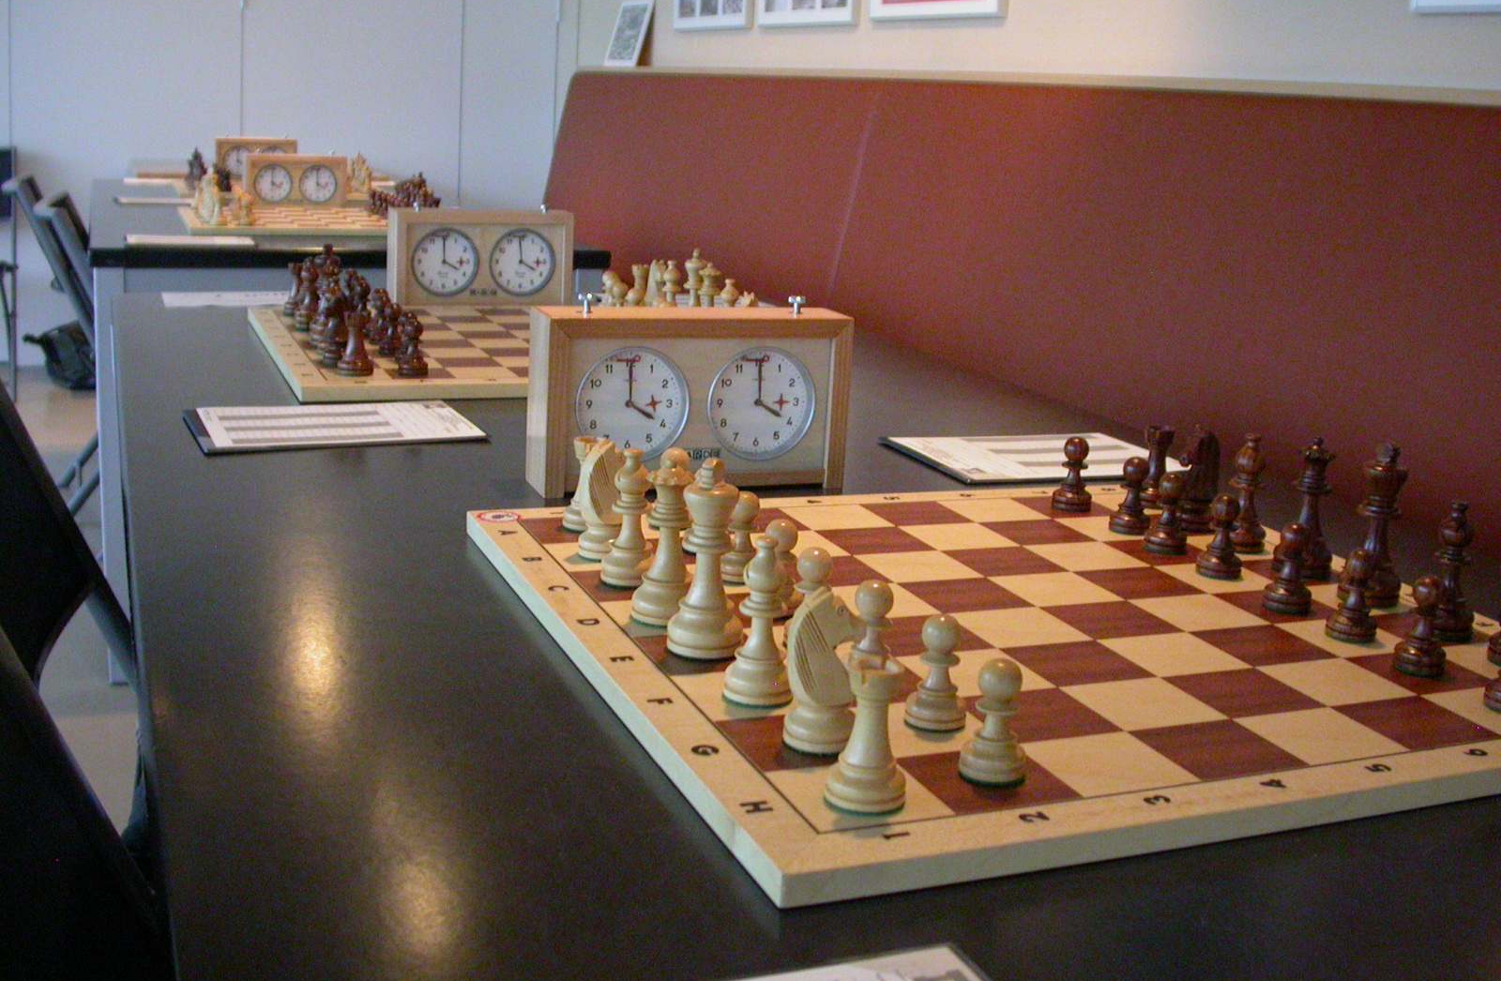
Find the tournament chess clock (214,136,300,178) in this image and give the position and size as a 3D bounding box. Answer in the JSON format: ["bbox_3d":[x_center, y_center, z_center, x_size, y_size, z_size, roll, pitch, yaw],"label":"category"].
[{"bbox_3d":[-1.345,-0.893,4.489,0.222,0.125,0.057,-2,14,-21],"label":"tournament chess clock"}]

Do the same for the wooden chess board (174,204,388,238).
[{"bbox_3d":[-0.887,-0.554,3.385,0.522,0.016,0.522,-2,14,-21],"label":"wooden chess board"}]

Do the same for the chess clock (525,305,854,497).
[{"bbox_3d":[-0.043,-0.065,1.191,0.222,0.125,0.057,-2,14,-21],"label":"chess clock"}]

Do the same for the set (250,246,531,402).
[{"bbox_3d":[-0.244,-0.202,1.753,0.522,0.110,0.522,-2,15,-22],"label":"set"}]

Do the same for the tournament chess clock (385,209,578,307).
[{"bbox_3d":[-0.337,-0.288,2.068,0.222,0.125,0.057,-2,15,-22],"label":"tournament chess clock"}]

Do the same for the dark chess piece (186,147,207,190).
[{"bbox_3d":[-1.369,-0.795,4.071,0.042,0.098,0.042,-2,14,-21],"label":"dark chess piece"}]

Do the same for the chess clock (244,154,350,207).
[{"bbox_3d":[-1.002,-0.673,3.631,0.222,0.125,0.057,-4,15,-26],"label":"chess clock"}]

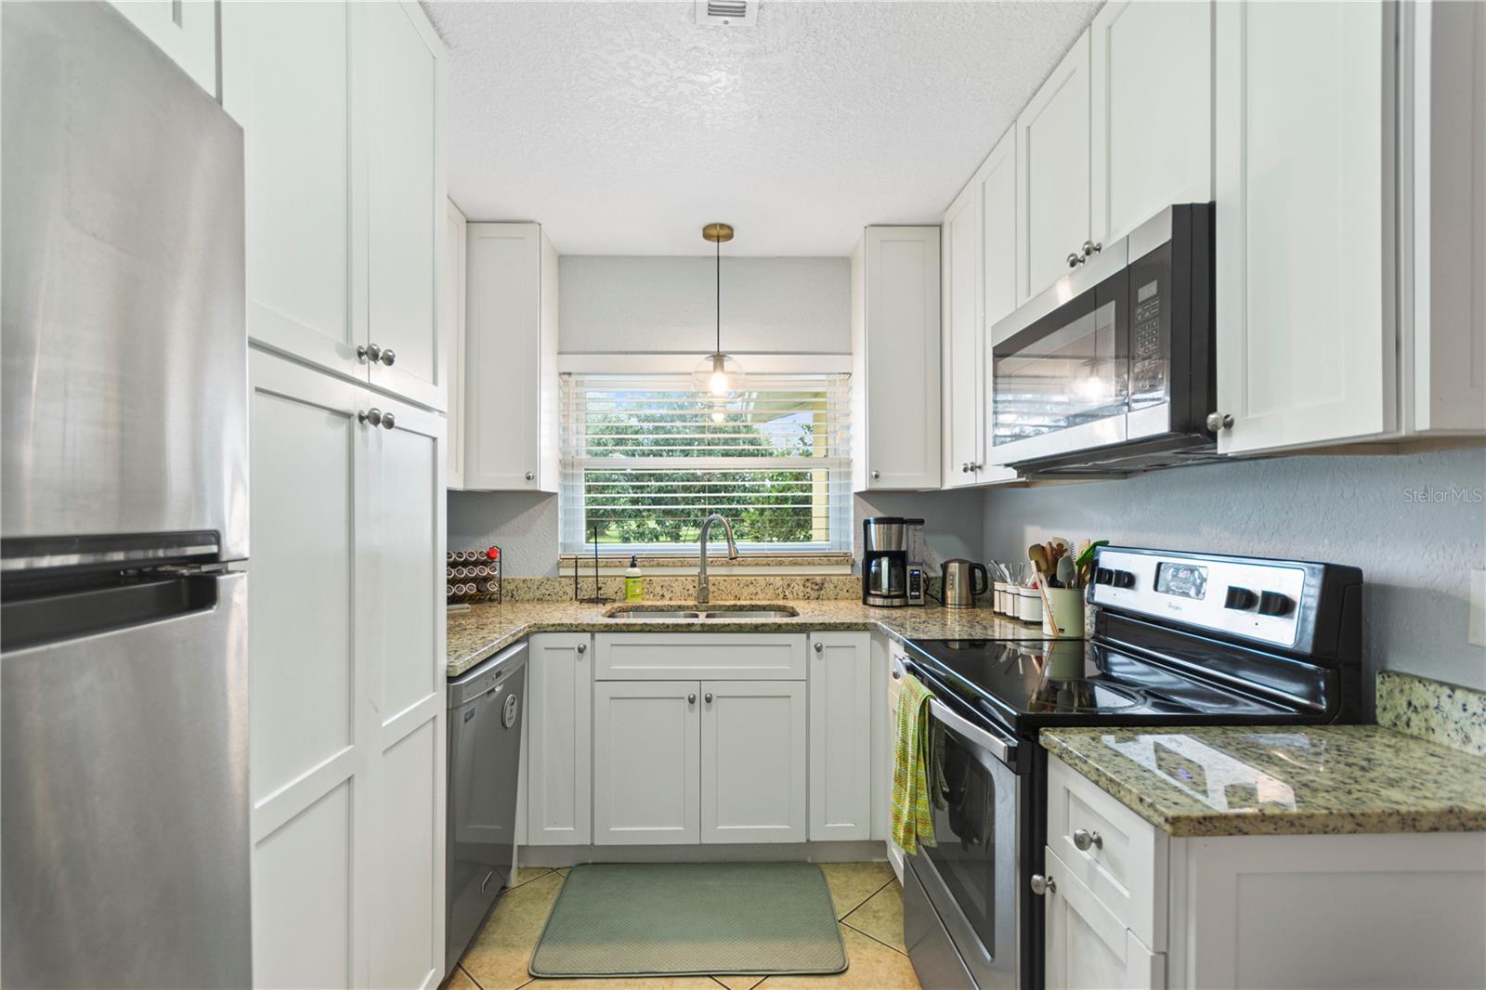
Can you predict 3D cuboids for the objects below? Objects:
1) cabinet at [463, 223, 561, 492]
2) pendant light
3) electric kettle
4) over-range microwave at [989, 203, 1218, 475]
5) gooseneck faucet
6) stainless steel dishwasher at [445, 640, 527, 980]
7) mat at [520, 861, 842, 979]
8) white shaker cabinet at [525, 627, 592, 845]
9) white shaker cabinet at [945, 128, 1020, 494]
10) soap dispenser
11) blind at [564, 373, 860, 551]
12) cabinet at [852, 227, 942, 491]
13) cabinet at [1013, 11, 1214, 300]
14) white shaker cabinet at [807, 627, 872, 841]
[{"bbox_3d":[-0.970,-0.551,2.645,0.300,1.075,0.315,0,-1,-2],"label":"cabinet"},{"bbox_3d":[-0.099,-0.732,2.540,0.215,0.710,0.215,0,-1,-2],"label":"pendant light"},{"bbox_3d":[0.934,0.368,2.600,0.195,0.200,0.140,0,-1,21],"label":"electric kettle"},{"bbox_3d":[0.969,-0.305,1.523,0.385,0.440,0.760,0,-1,-2],"label":"over-range microwave"},{"bbox_3d":[-0.105,0.274,2.634,0.220,0.385,0.070,-1,-2,41],"label":"gooseneck faucet"},{"bbox_3d":[-1.065,0.925,1.845,0.620,0.855,0.600,0,-1,-2],"label":"stainless steel dishwasher"},{"bbox_3d":[-0.159,1.350,2.000,0.900,0.015,0.535,0,-1,-2],"label":"mat"},{"bbox_3d":[-0.668,0.872,2.497,0.235,0.760,0.610,0,-1,-2],"label":"white shaker cabinet"},{"bbox_3d":[0.978,-0.575,2.163,0.330,1.070,0.610,0,-1,-2],"label":"white shaker cabinet"},{"bbox_3d":[-0.483,0.370,2.740,0.072,0.205,0.066,0,-1,-6],"label":"soap dispenser"},{"bbox_3d":[-0.166,-0.146,2.860,1.345,0.840,0.060,0,-1,-2],"label":"blind"},{"bbox_3d":[0.653,-0.557,2.690,0.300,1.075,0.315,0,-1,-2],"label":"cabinet"},{"bbox_3d":[0.998,-0.836,1.480,0.330,0.600,0.760,0,-1,-2],"label":"cabinet"},{"bbox_3d":[0.338,0.868,2.505,0.230,0.770,0.600,0,-1,-2],"label":"white shaker cabinet"}]

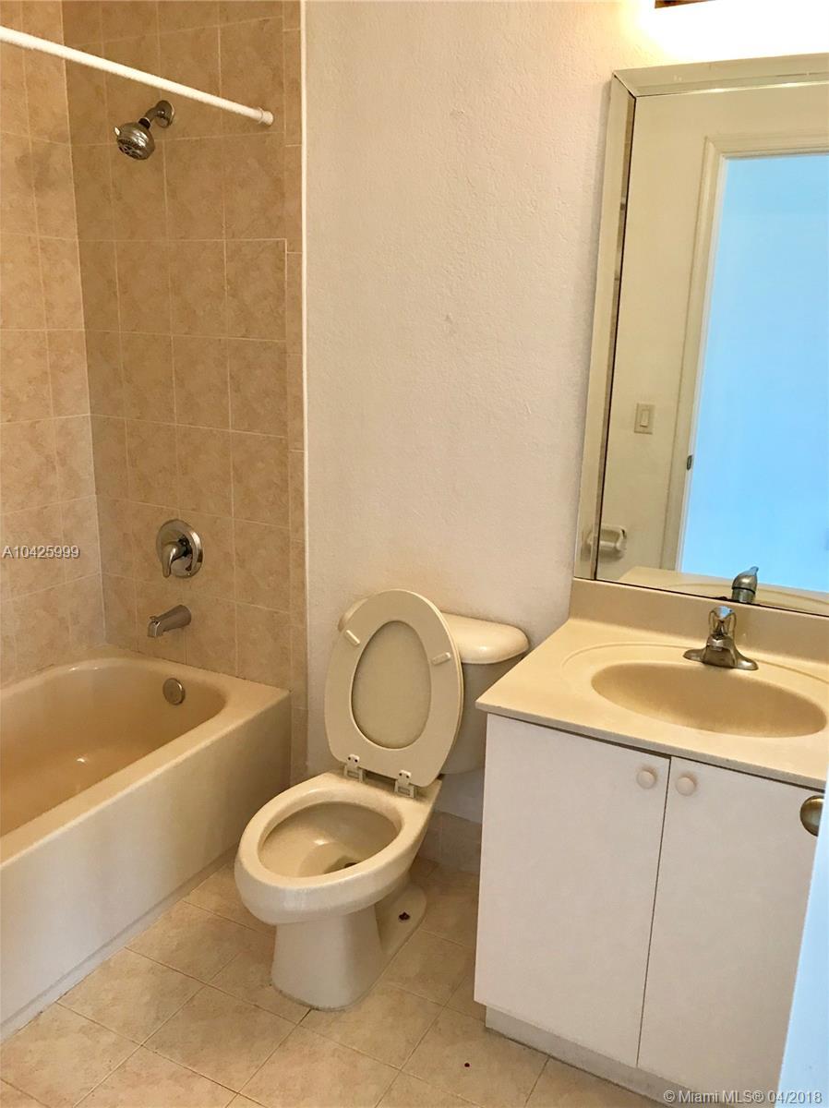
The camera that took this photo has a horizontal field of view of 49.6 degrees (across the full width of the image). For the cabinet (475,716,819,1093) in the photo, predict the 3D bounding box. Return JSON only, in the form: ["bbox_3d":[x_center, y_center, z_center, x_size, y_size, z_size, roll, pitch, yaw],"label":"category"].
[{"bbox_3d":[0.570,0.667,1.909,0.695,0.767,0.560,9,17,26],"label":"cabinet"}]

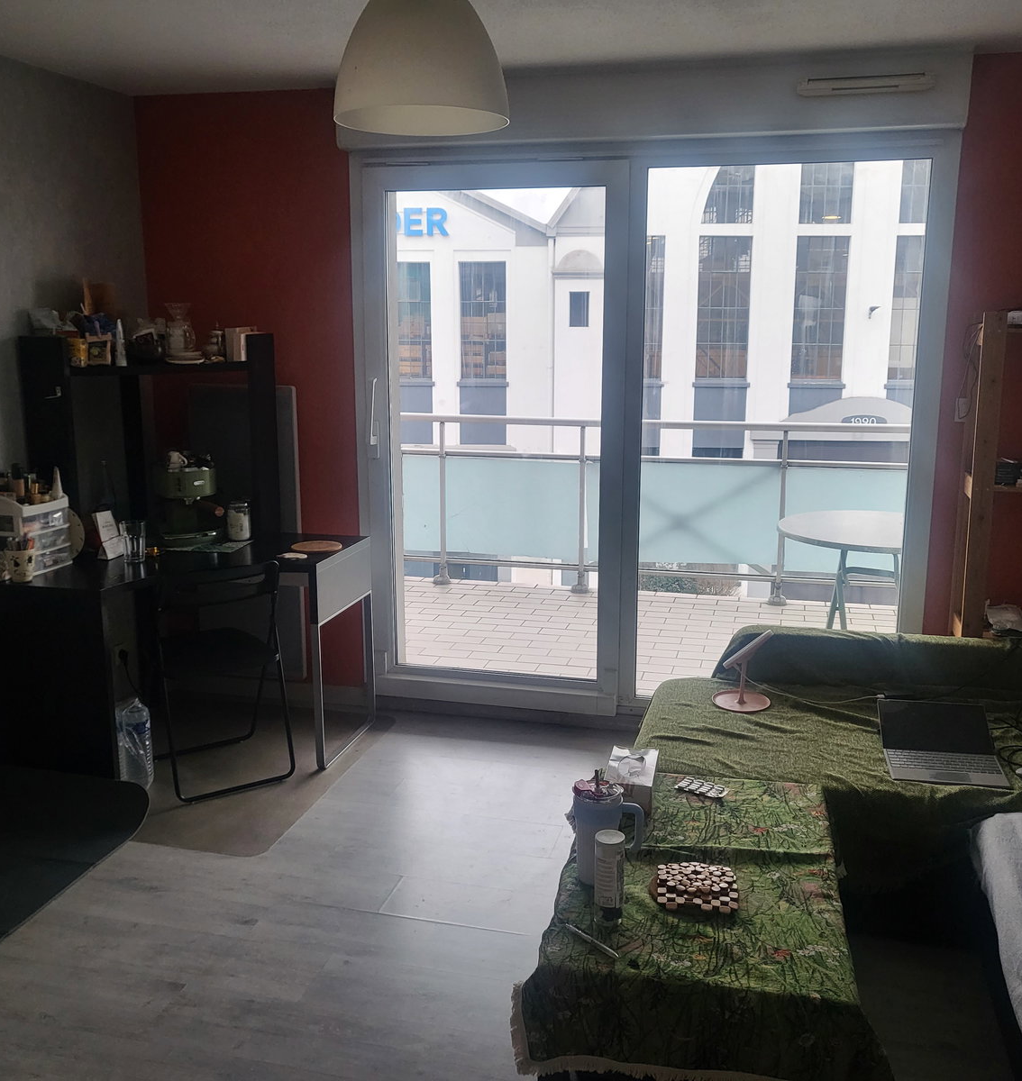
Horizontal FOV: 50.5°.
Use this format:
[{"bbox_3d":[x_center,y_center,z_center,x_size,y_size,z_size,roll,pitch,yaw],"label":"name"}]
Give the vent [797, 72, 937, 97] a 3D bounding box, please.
[{"bbox_3d":[1.129,-1.444,3.437,0.420,0.048,0.035,3,12,14],"label":"vent"}]

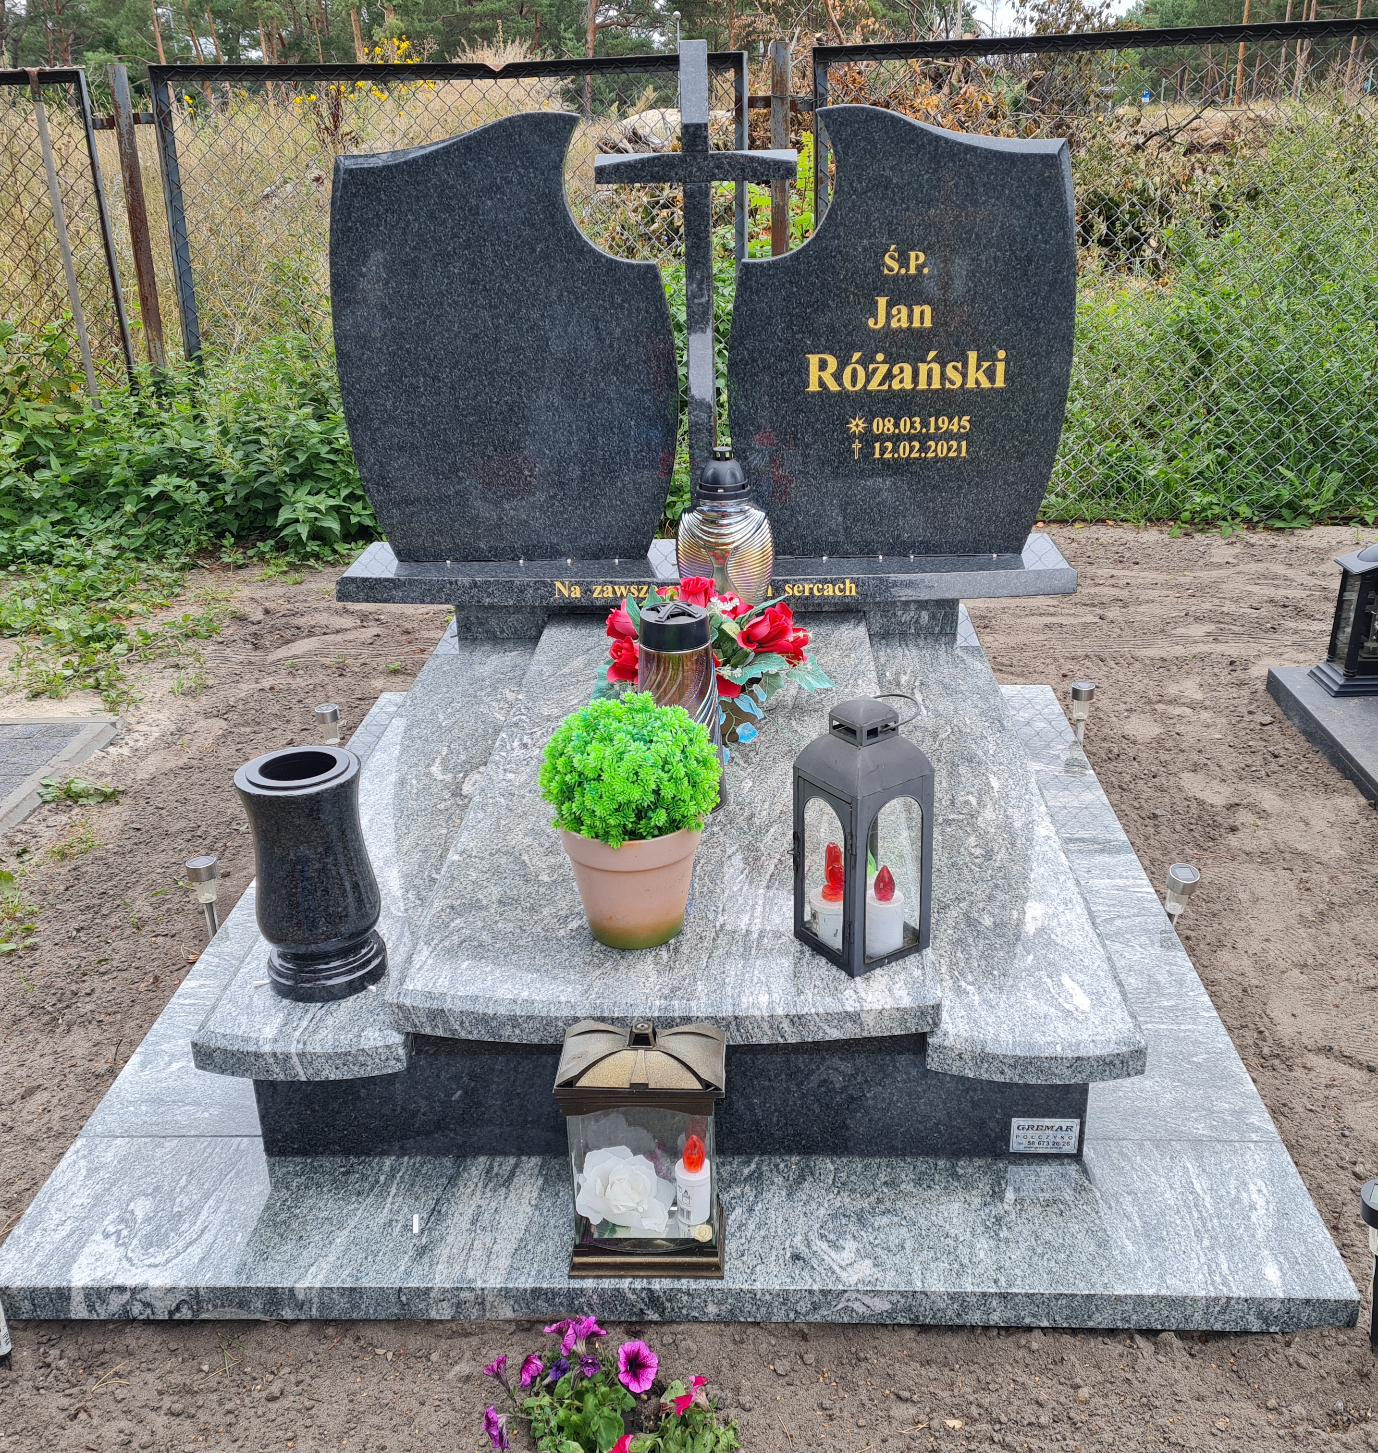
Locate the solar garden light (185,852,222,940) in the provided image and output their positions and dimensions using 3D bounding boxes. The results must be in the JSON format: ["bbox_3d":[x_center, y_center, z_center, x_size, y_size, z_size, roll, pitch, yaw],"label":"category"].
[{"bbox_3d":[-1.008,0.366,3.065,0.065,0.194,0.065,-1,22,3],"label":"solar garden light"}]

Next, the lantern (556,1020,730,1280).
[{"bbox_3d":[-0.054,0.550,1.925,0.215,0.335,0.138,-1,24,3],"label":"lantern"}]

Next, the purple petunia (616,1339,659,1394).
[{"bbox_3d":[-0.062,0.784,1.783,0.053,0.064,0.042,-5,24,-6],"label":"purple petunia"}]

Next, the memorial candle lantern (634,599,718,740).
[{"bbox_3d":[-0.014,-0.043,2.712,0.160,0.377,0.160,-1,22,3],"label":"memorial candle lantern"}]

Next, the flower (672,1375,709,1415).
[{"bbox_3d":[0.002,0.806,1.756,0.047,0.046,0.042,-3,24,-2],"label":"flower"}]

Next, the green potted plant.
[{"bbox_3d":[-0.084,0.137,2.163,0.265,0.360,0.262,-1,24,3],"label":"green potted plant"}]

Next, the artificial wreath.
[{"bbox_3d":[0.046,-0.146,2.877,0.475,0.300,0.340,-1,24,3],"label":"artificial wreath"}]

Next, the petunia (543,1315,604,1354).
[{"bbox_3d":[-0.152,0.796,1.907,0.077,0.048,0.053,-1,22,3],"label":"petunia"}]

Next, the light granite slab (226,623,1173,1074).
[{"bbox_3d":[0.005,0.076,3.081,1.426,0.141,2.079,-1,22,3],"label":"light granite slab"}]

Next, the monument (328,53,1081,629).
[{"bbox_3d":[0.018,-0.758,3.002,1.552,1.174,0.271,-1,23,3],"label":"monument"}]

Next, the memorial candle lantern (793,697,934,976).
[{"bbox_3d":[0.263,0.148,2.203,0.151,0.407,0.151,-15,26,-30],"label":"memorial candle lantern"}]

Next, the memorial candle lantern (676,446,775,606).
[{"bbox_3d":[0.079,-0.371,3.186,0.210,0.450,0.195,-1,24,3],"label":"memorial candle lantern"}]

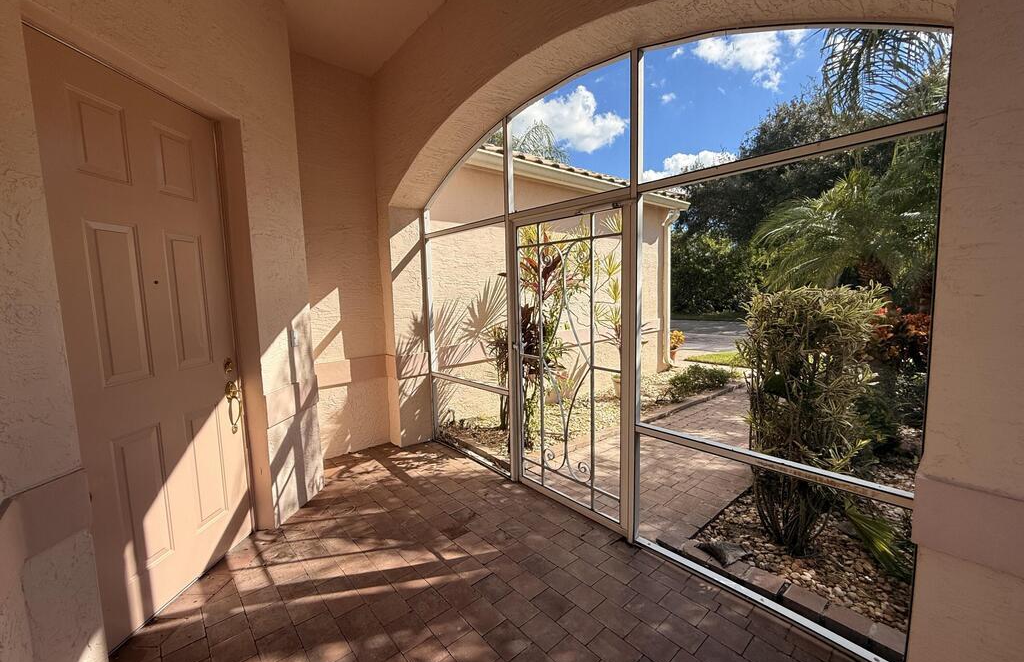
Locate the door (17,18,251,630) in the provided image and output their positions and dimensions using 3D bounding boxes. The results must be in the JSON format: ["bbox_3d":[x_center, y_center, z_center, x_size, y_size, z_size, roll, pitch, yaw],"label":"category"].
[{"bbox_3d":[-1.701,0.087,2.003,0.050,2.435,0.915,-1,6,3],"label":"door"}]

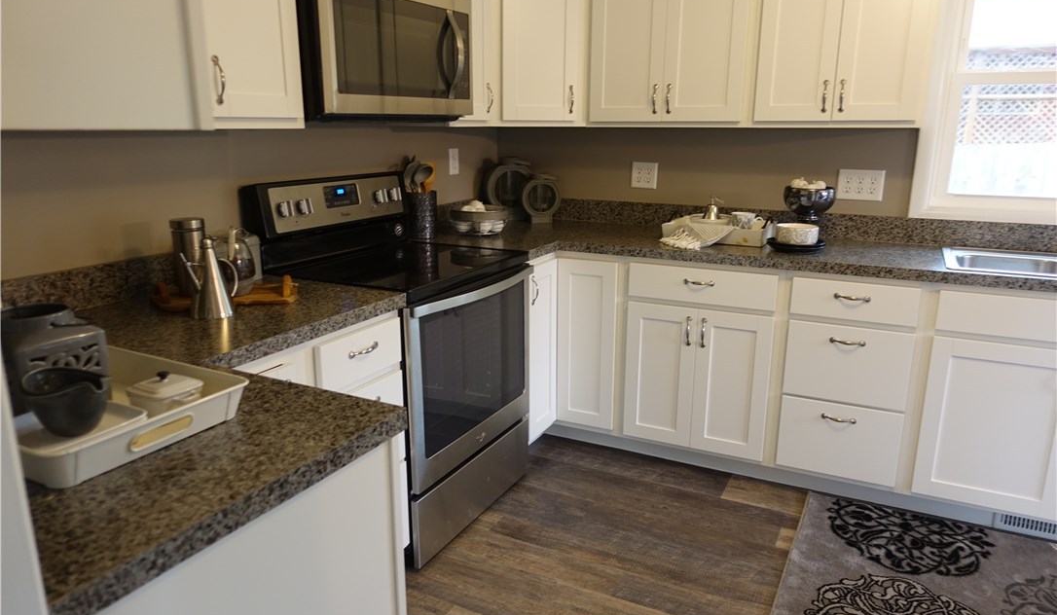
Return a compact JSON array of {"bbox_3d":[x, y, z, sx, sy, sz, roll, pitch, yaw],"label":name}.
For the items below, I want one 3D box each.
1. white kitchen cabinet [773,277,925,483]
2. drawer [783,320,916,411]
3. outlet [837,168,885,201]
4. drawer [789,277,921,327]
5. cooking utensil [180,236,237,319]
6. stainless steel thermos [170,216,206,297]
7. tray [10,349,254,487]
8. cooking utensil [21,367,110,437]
[{"bbox_3d":[1.245,0.198,2.727,0.430,0.750,0.600,7,16,27],"label":"white kitchen cabinet"},{"bbox_3d":[1.208,0.155,2.643,0.397,0.280,0.450,7,16,27],"label":"drawer"},{"bbox_3d":[1.367,-0.502,2.898,0.168,0.119,0.008,7,16,27],"label":"outlet"},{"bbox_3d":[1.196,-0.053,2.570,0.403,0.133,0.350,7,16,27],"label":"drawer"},{"bbox_3d":[-0.794,-0.078,1.756,0.142,0.202,0.092,-7,16,-24],"label":"cooking utensil"},{"bbox_3d":[-0.934,-0.137,1.901,0.088,0.206,0.088,7,16,27],"label":"stainless steel thermos"},{"bbox_3d":[-0.730,0.156,1.136,0.460,0.055,0.327,7,16,27],"label":"tray"},{"bbox_3d":[-0.671,0.136,1.015,0.122,0.085,0.092,0,14,0],"label":"cooking utensil"}]

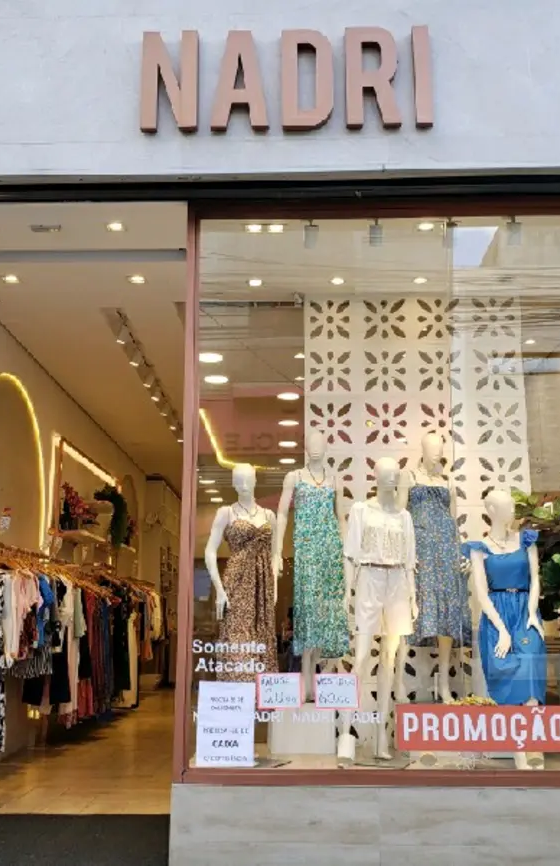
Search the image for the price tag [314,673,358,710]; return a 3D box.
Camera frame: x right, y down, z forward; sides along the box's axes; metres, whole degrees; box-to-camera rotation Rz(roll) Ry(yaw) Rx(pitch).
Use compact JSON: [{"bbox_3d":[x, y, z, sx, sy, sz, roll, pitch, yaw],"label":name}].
[{"bbox_3d":[0.301,1.349,4.534,0.208,0.176,0.005,0,-12,1],"label":"price tag"}]

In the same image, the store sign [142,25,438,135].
[{"bbox_3d":[0.030,-1.941,4.766,1.580,0.590,0.065,0,-12,2],"label":"store sign"}]

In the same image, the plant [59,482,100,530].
[{"bbox_3d":[-2.131,0.781,9.211,0.360,0.500,0.380,0,-12,2],"label":"plant"}]

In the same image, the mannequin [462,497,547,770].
[{"bbox_3d":[1.292,1.078,4.999,0.460,1.550,0.560,0,-12,1],"label":"mannequin"}]

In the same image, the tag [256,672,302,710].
[{"bbox_3d":[-0.002,1.355,4.537,0.224,0.185,0.006,0,-12,2],"label":"tag"}]

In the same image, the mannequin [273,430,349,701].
[{"bbox_3d":[0.208,0.843,5.719,0.480,1.760,0.360,2,-12,-7],"label":"mannequin"}]

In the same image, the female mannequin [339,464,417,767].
[{"bbox_3d":[0.553,0.969,4.889,0.430,1.680,0.370,2,-12,-7],"label":"female mannequin"}]

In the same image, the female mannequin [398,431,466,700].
[{"bbox_3d":[1.005,0.849,5.759,0.450,1.772,0.370,2,-12,-11],"label":"female mannequin"}]

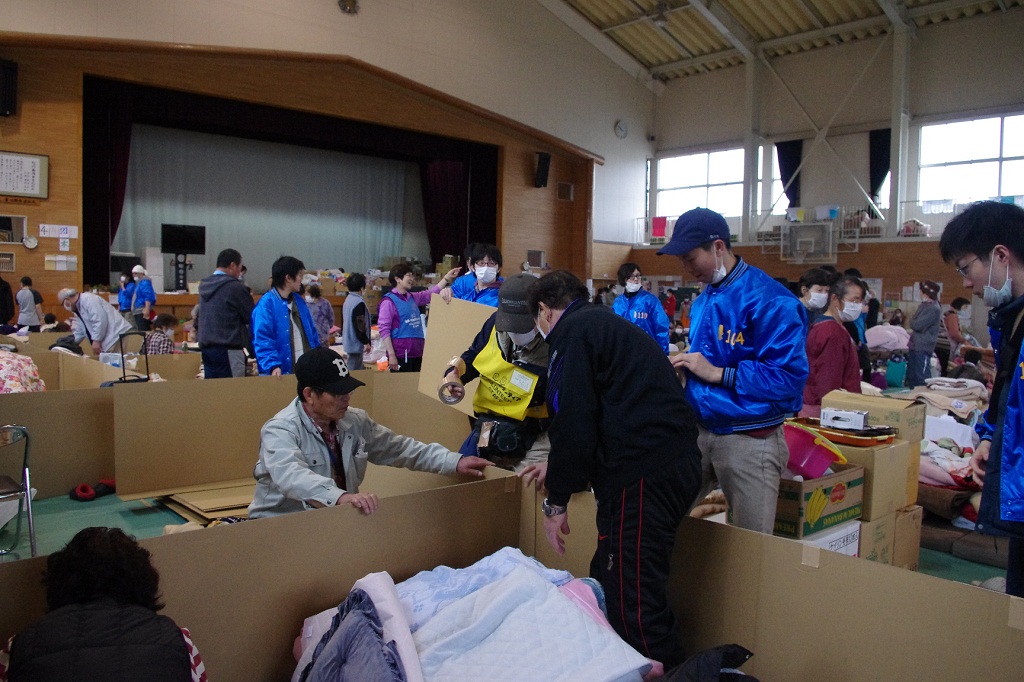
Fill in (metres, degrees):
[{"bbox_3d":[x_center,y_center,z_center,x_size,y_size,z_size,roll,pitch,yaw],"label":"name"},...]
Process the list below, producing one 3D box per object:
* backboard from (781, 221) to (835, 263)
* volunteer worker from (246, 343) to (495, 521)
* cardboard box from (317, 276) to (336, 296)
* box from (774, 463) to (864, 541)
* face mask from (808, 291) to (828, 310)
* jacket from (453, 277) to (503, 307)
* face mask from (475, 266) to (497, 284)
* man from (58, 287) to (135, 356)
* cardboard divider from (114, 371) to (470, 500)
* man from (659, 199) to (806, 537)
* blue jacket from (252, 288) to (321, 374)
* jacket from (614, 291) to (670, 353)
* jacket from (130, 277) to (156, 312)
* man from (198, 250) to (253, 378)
[{"bbox_3d":[9.870,-3.268,25.600,0.120,1.200,1.800,-2,5,-42],"label":"backboard"},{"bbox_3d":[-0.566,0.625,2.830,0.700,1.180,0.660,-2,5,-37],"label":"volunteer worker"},{"bbox_3d":[-5.177,-1.528,21.600,0.460,0.480,0.380,-2,5,-42],"label":"cardboard box"},{"bbox_3d":[1.319,0.696,3.564,0.545,0.228,0.385,-2,5,-40],"label":"box"},{"bbox_3d":[1.980,-0.261,4.950,0.140,0.115,0.085,0,4,-21],"label":"face mask"},{"bbox_3d":[-0.190,-0.092,4.950,0.540,0.660,0.360,2,4,14],"label":"jacket"},{"bbox_3d":[-0.162,-0.415,4.870,0.140,0.110,0.080,1,10,-2],"label":"face mask"},{"bbox_3d":[-4.612,0.072,8.500,0.730,1.340,0.520,-2,5,-37],"label":"man"},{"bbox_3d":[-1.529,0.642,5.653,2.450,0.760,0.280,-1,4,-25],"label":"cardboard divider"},{"bbox_3d":[0.754,0.425,2.580,0.470,1.715,0.530,0,4,-20],"label":"man"},{"bbox_3d":[-1.815,-0.068,6.150,0.580,0.700,0.400,-3,6,-43],"label":"blue jacket"},{"bbox_3d":[1.164,-0.148,6.900,0.540,0.660,0.360,4,5,30],"label":"jacket"},{"bbox_3d":[-6.240,-0.787,13.000,0.320,0.610,0.460,-3,6,-45],"label":"jacket"},{"bbox_3d":[-2.343,0.090,6.300,0.490,1.700,0.370,4,5,33],"label":"man"}]

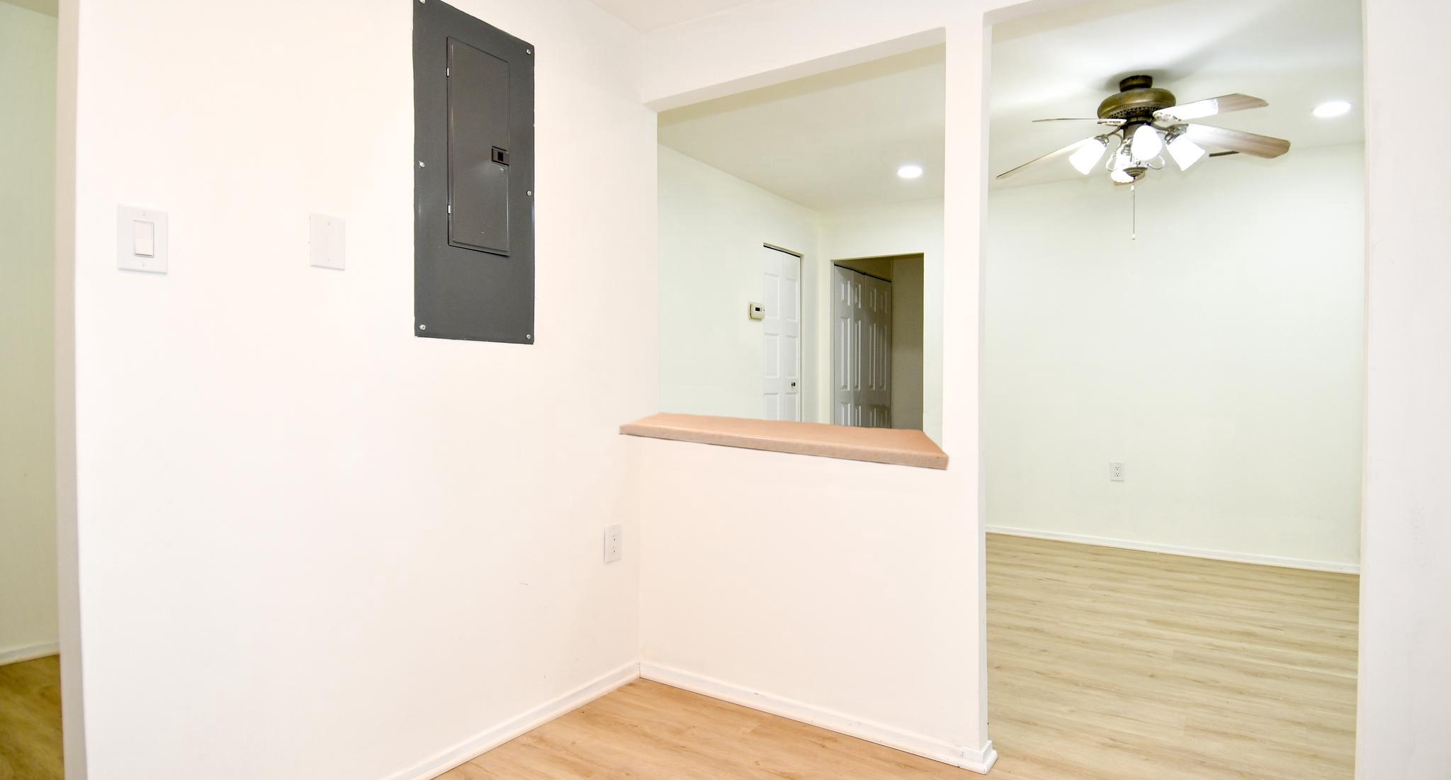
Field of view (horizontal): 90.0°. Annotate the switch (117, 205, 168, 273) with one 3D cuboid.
[{"bbox_3d":[-1.111,-0.287,1.385,0.010,0.121,0.078,0,0,33],"label":"switch"}]

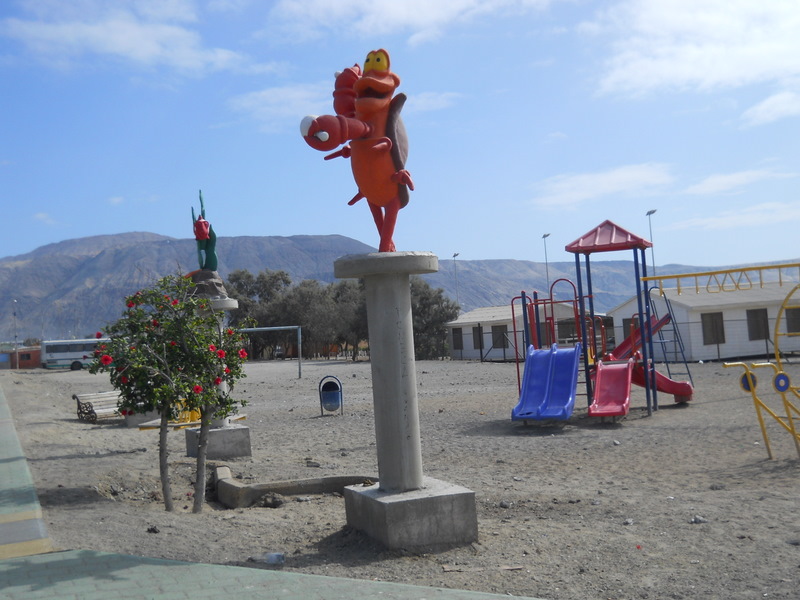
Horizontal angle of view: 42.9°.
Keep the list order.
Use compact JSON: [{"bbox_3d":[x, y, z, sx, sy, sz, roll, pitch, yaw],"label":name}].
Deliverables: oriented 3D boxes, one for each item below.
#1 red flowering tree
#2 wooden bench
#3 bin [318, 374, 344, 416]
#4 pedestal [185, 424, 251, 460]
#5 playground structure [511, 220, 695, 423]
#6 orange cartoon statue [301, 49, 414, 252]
[{"bbox_3d":[-2.444,0.966,10.587,1.650,2.472,1.550,-4,-2,0],"label":"red flowering tree"},{"bbox_3d":[-7.500,2.762,26.423,0.660,0.740,1.600,-6,-3,42],"label":"wooden bench"},{"bbox_3d":[-1.636,2.191,23.577,0.560,0.926,0.360,-4,-2,2],"label":"bin"},{"bbox_3d":[-2.836,2.224,15.883,0.810,0.420,0.810,-2,-2,-27],"label":"pedestal"},{"bbox_3d":[3.718,0.338,19.038,3.100,3.601,3.900,-4,-2,20],"label":"playground structure"},{"bbox_3d":[-0.410,-1.266,8.546,1.000,1.734,0.800,-2,-3,-33],"label":"orange cartoon statue"}]

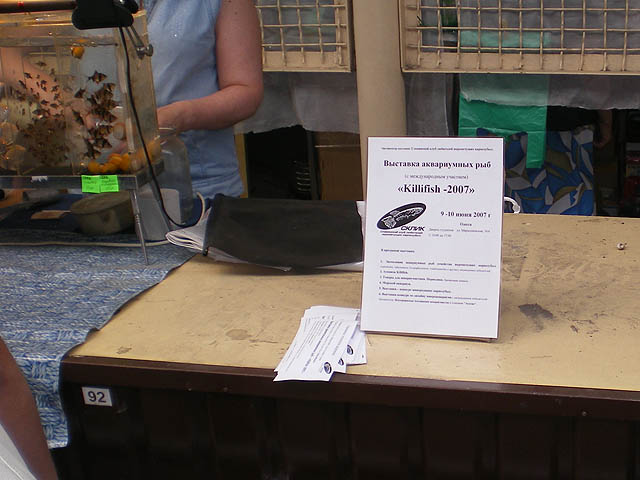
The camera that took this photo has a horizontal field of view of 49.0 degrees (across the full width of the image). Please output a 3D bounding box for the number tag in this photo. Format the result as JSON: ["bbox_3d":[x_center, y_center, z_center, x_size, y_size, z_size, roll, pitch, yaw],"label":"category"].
[{"bbox_3d":[-0.335,0.237,1.057,0.044,0.030,0.003,2,21,11],"label":"number tag"}]

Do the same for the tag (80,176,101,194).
[{"bbox_3d":[-0.437,-0.106,1.341,0.037,0.035,0.002,1,21,8],"label":"tag"}]

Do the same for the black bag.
[{"bbox_3d":[-0.069,-0.026,1.449,0.315,0.055,0.275,-1,21,3],"label":"black bag"}]

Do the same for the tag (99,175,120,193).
[{"bbox_3d":[-0.399,-0.106,1.331,0.037,0.034,0.002,1,21,8],"label":"tag"}]

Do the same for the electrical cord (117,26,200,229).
[{"bbox_3d":[-0.315,-0.201,1.390,0.100,0.425,0.120,2,21,11],"label":"electrical cord"}]

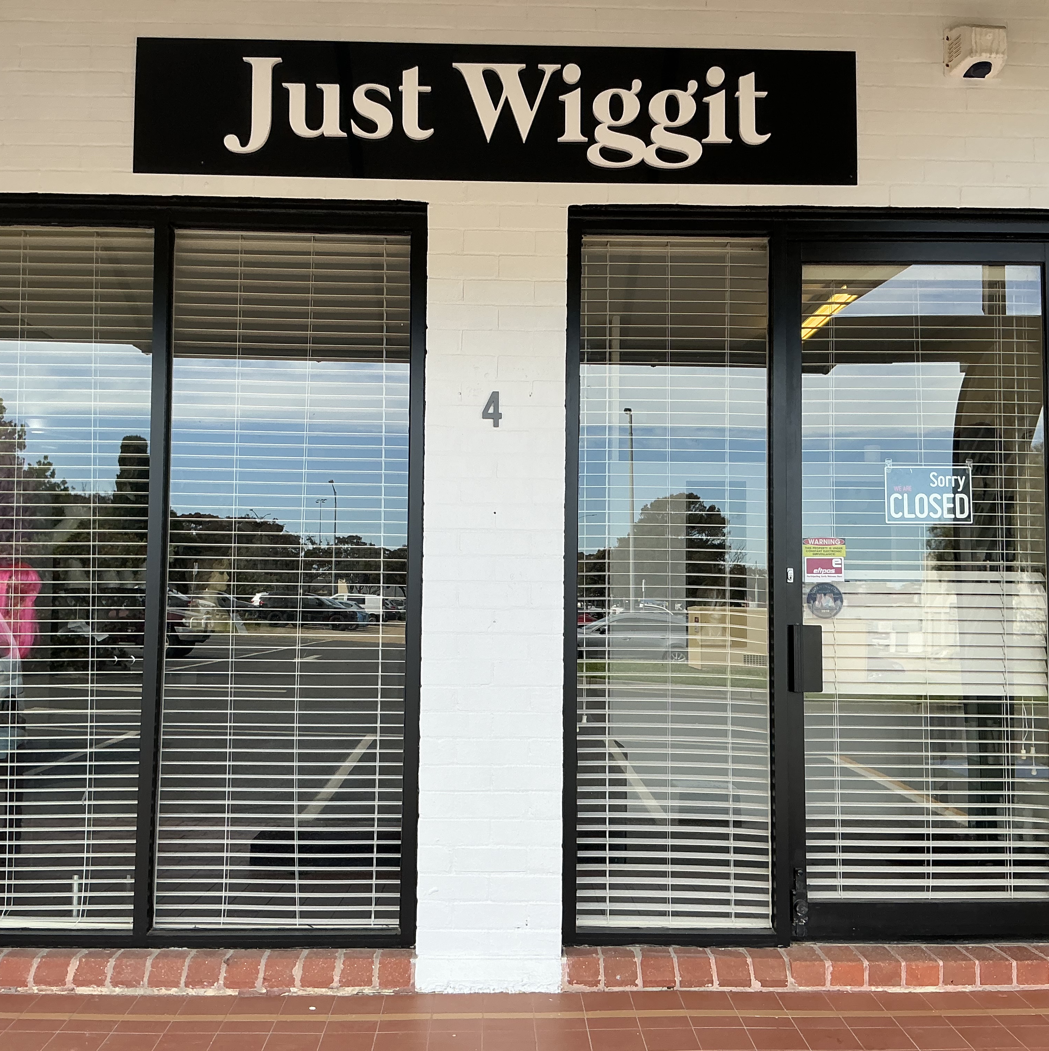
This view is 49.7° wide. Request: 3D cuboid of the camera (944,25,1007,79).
[{"bbox_3d":[1.527,-1.627,3.847,0.159,0.164,0.134,1,-4,-1],"label":"camera"}]

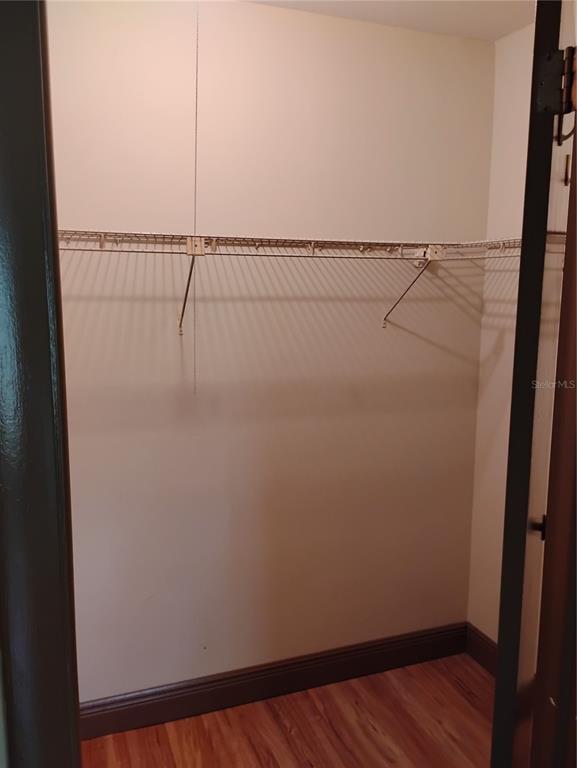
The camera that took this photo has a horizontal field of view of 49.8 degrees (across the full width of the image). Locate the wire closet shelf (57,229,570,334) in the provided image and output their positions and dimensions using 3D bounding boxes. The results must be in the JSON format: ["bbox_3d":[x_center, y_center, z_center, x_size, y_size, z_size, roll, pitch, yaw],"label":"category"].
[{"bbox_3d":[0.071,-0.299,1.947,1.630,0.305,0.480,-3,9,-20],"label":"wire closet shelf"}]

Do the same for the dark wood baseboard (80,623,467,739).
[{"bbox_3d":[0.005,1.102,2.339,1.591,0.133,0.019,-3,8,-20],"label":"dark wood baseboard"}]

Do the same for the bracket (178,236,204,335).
[{"bbox_3d":[-0.306,-0.286,1.869,0.049,0.284,0.306,-3,8,-20],"label":"bracket"}]

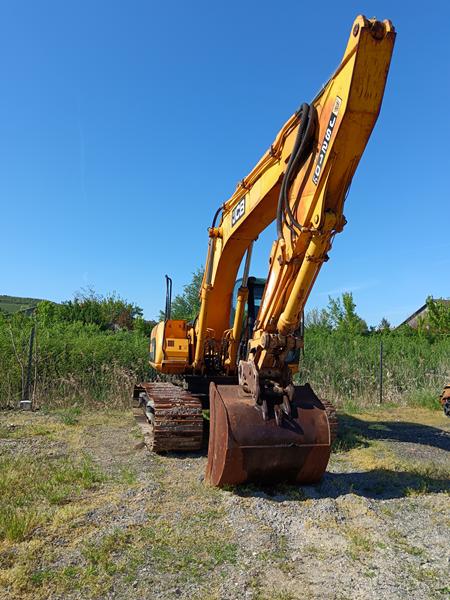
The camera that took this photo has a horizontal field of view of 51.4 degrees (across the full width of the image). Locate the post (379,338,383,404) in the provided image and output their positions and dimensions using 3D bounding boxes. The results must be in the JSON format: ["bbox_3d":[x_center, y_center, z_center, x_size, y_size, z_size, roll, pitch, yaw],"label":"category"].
[{"bbox_3d":[4.946,2.277,14.800,0.060,2.050,0.060,3,-6,-16],"label":"post"}]

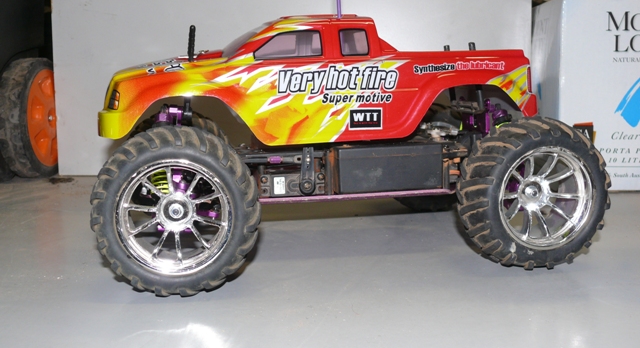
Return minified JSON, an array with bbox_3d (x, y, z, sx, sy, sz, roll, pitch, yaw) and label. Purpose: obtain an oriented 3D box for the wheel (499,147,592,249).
[{"bbox_3d":[0.166,0.016,0.550,0.078,0.078,0.042,-2,7,-13],"label":"wheel"}]

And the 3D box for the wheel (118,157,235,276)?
[{"bbox_3d":[-0.099,0.026,0.483,0.078,0.078,0.042,-1,7,-8],"label":"wheel"}]

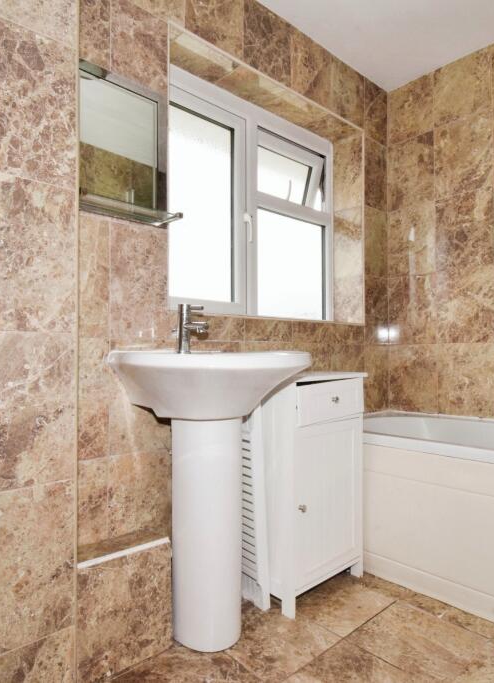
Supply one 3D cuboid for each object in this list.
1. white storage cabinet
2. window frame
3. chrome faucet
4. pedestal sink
[{"bbox_3d":[0.217,0.515,1.612,0.426,0.783,0.278,1,-2,-40],"label":"white storage cabinet"},{"bbox_3d":[0.013,-0.585,1.956,1.122,0.989,0.090,1,-2,-40],"label":"window frame"},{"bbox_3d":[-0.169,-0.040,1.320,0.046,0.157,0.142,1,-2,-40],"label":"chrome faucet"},{"bbox_3d":[-0.092,0.463,1.223,0.559,0.865,0.473,1,-2,-40],"label":"pedestal sink"}]

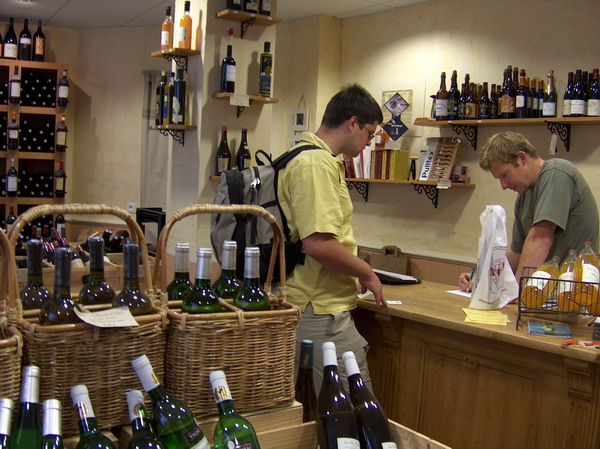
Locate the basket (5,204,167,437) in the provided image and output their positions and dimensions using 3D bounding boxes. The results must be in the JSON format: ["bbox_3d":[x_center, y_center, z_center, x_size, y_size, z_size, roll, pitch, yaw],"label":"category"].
[{"bbox_3d":[-0.443,0.171,1.313,0.270,0.420,0.225,0,6,-34],"label":"basket"}]

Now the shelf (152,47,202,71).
[{"bbox_3d":[-0.754,-0.982,3.879,0.158,0.115,0.360,0,6,-34],"label":"shelf"}]

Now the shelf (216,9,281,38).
[{"bbox_3d":[-0.303,-1.176,3.845,0.385,0.118,0.160,0,4,-32],"label":"shelf"}]

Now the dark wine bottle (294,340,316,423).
[{"bbox_3d":[0.010,0.431,1.523,0.077,0.320,0.077,3,5,0],"label":"dark wine bottle"}]

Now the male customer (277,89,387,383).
[{"bbox_3d":[0.107,0.352,2.407,0.420,1.740,0.500,1,5,-22],"label":"male customer"}]

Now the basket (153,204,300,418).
[{"bbox_3d":[-0.172,0.165,1.393,0.270,0.420,0.225,0,5,-29],"label":"basket"}]

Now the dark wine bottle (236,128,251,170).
[{"bbox_3d":[-0.341,-0.433,3.870,0.084,0.301,0.084,1,4,-20],"label":"dark wine bottle"}]

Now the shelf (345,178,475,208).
[{"bbox_3d":[0.689,-0.224,4.714,0.260,0.178,1.200,-1,5,-43],"label":"shelf"}]

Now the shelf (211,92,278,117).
[{"bbox_3d":[-0.313,-0.701,3.847,0.375,0.120,0.165,0,5,-30],"label":"shelf"}]

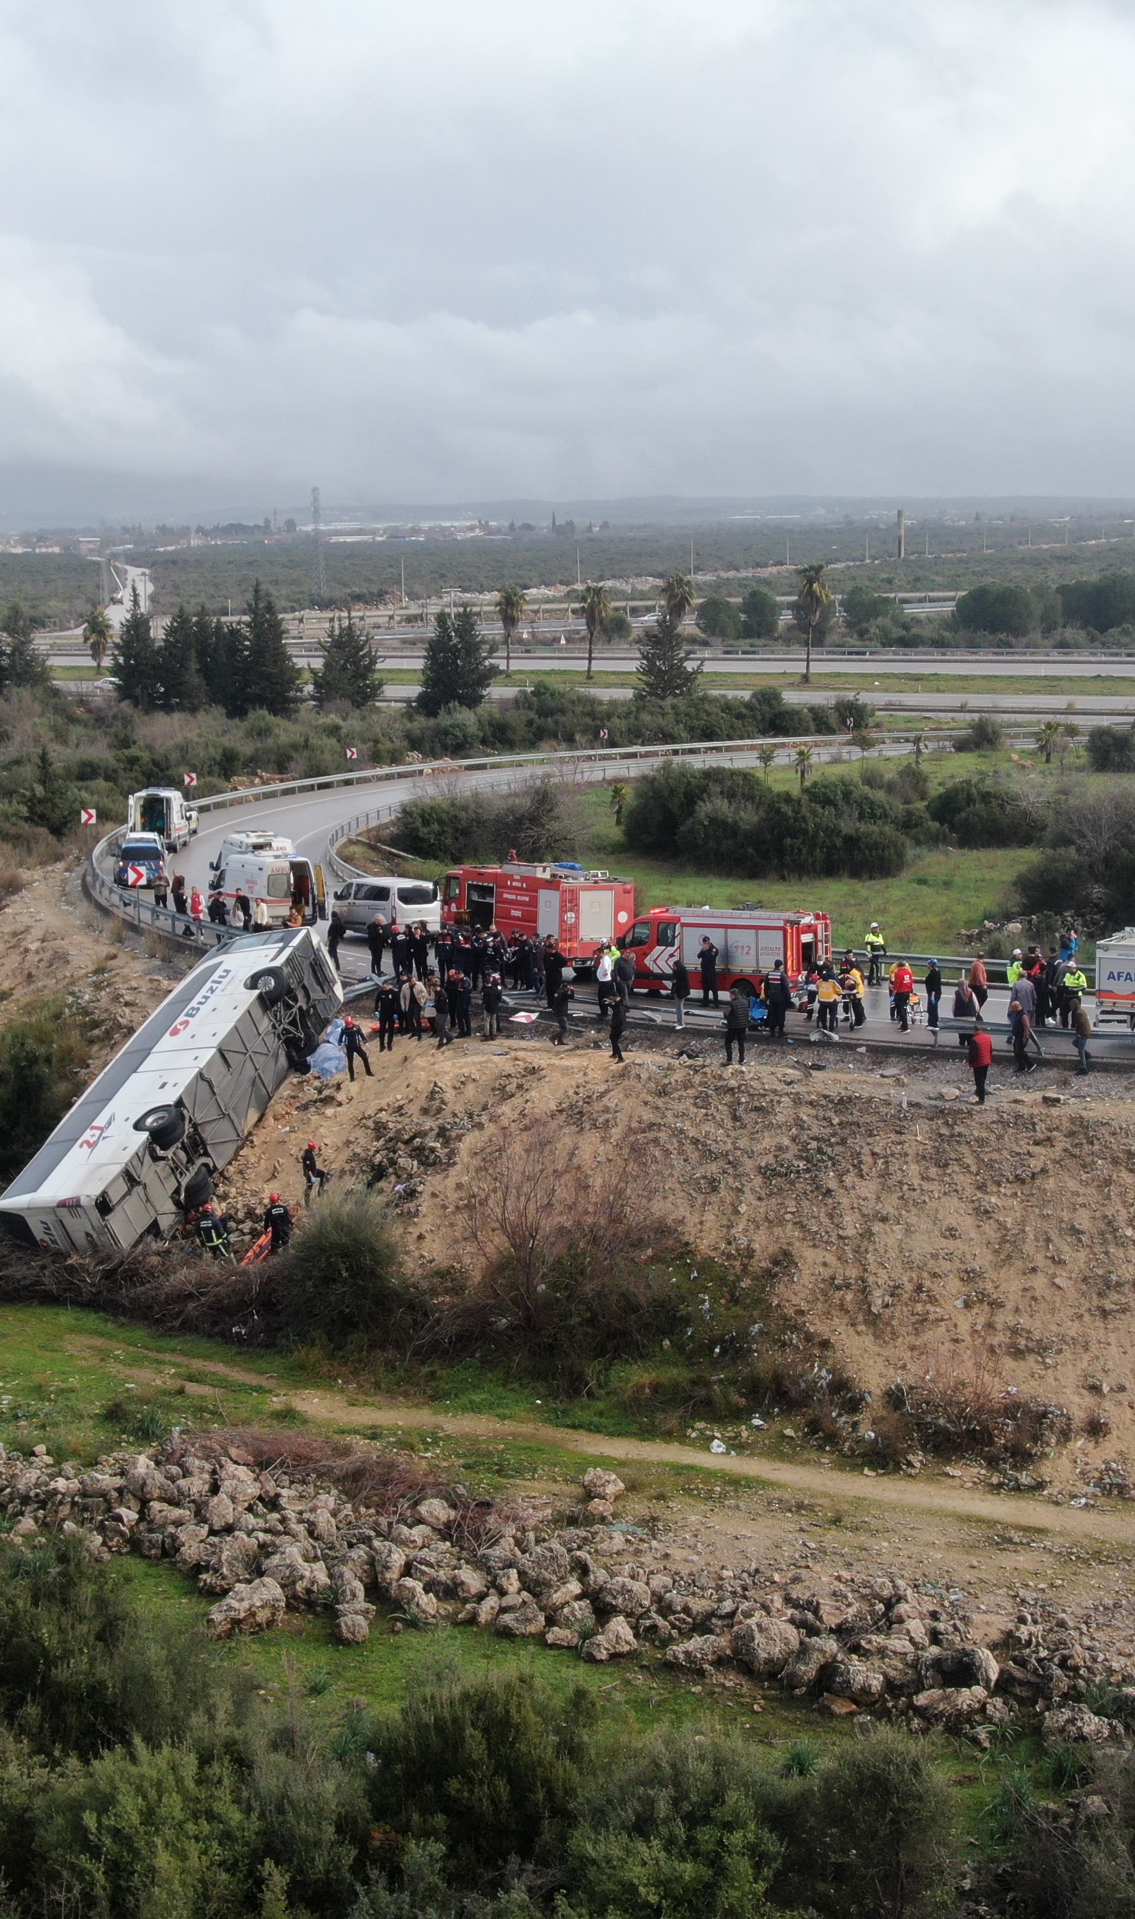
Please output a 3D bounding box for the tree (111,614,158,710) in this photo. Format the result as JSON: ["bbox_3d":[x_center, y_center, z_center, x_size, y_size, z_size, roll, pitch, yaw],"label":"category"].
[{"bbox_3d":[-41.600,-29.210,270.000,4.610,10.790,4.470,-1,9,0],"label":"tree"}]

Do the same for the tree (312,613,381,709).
[{"bbox_3d":[-20.920,-28.250,266.000,6.820,9.600,6.610,-1,9,0],"label":"tree"}]

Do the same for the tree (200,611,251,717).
[{"bbox_3d":[-32.130,-27.810,264.000,4.700,10.180,4.560,-1,9,0],"label":"tree"}]

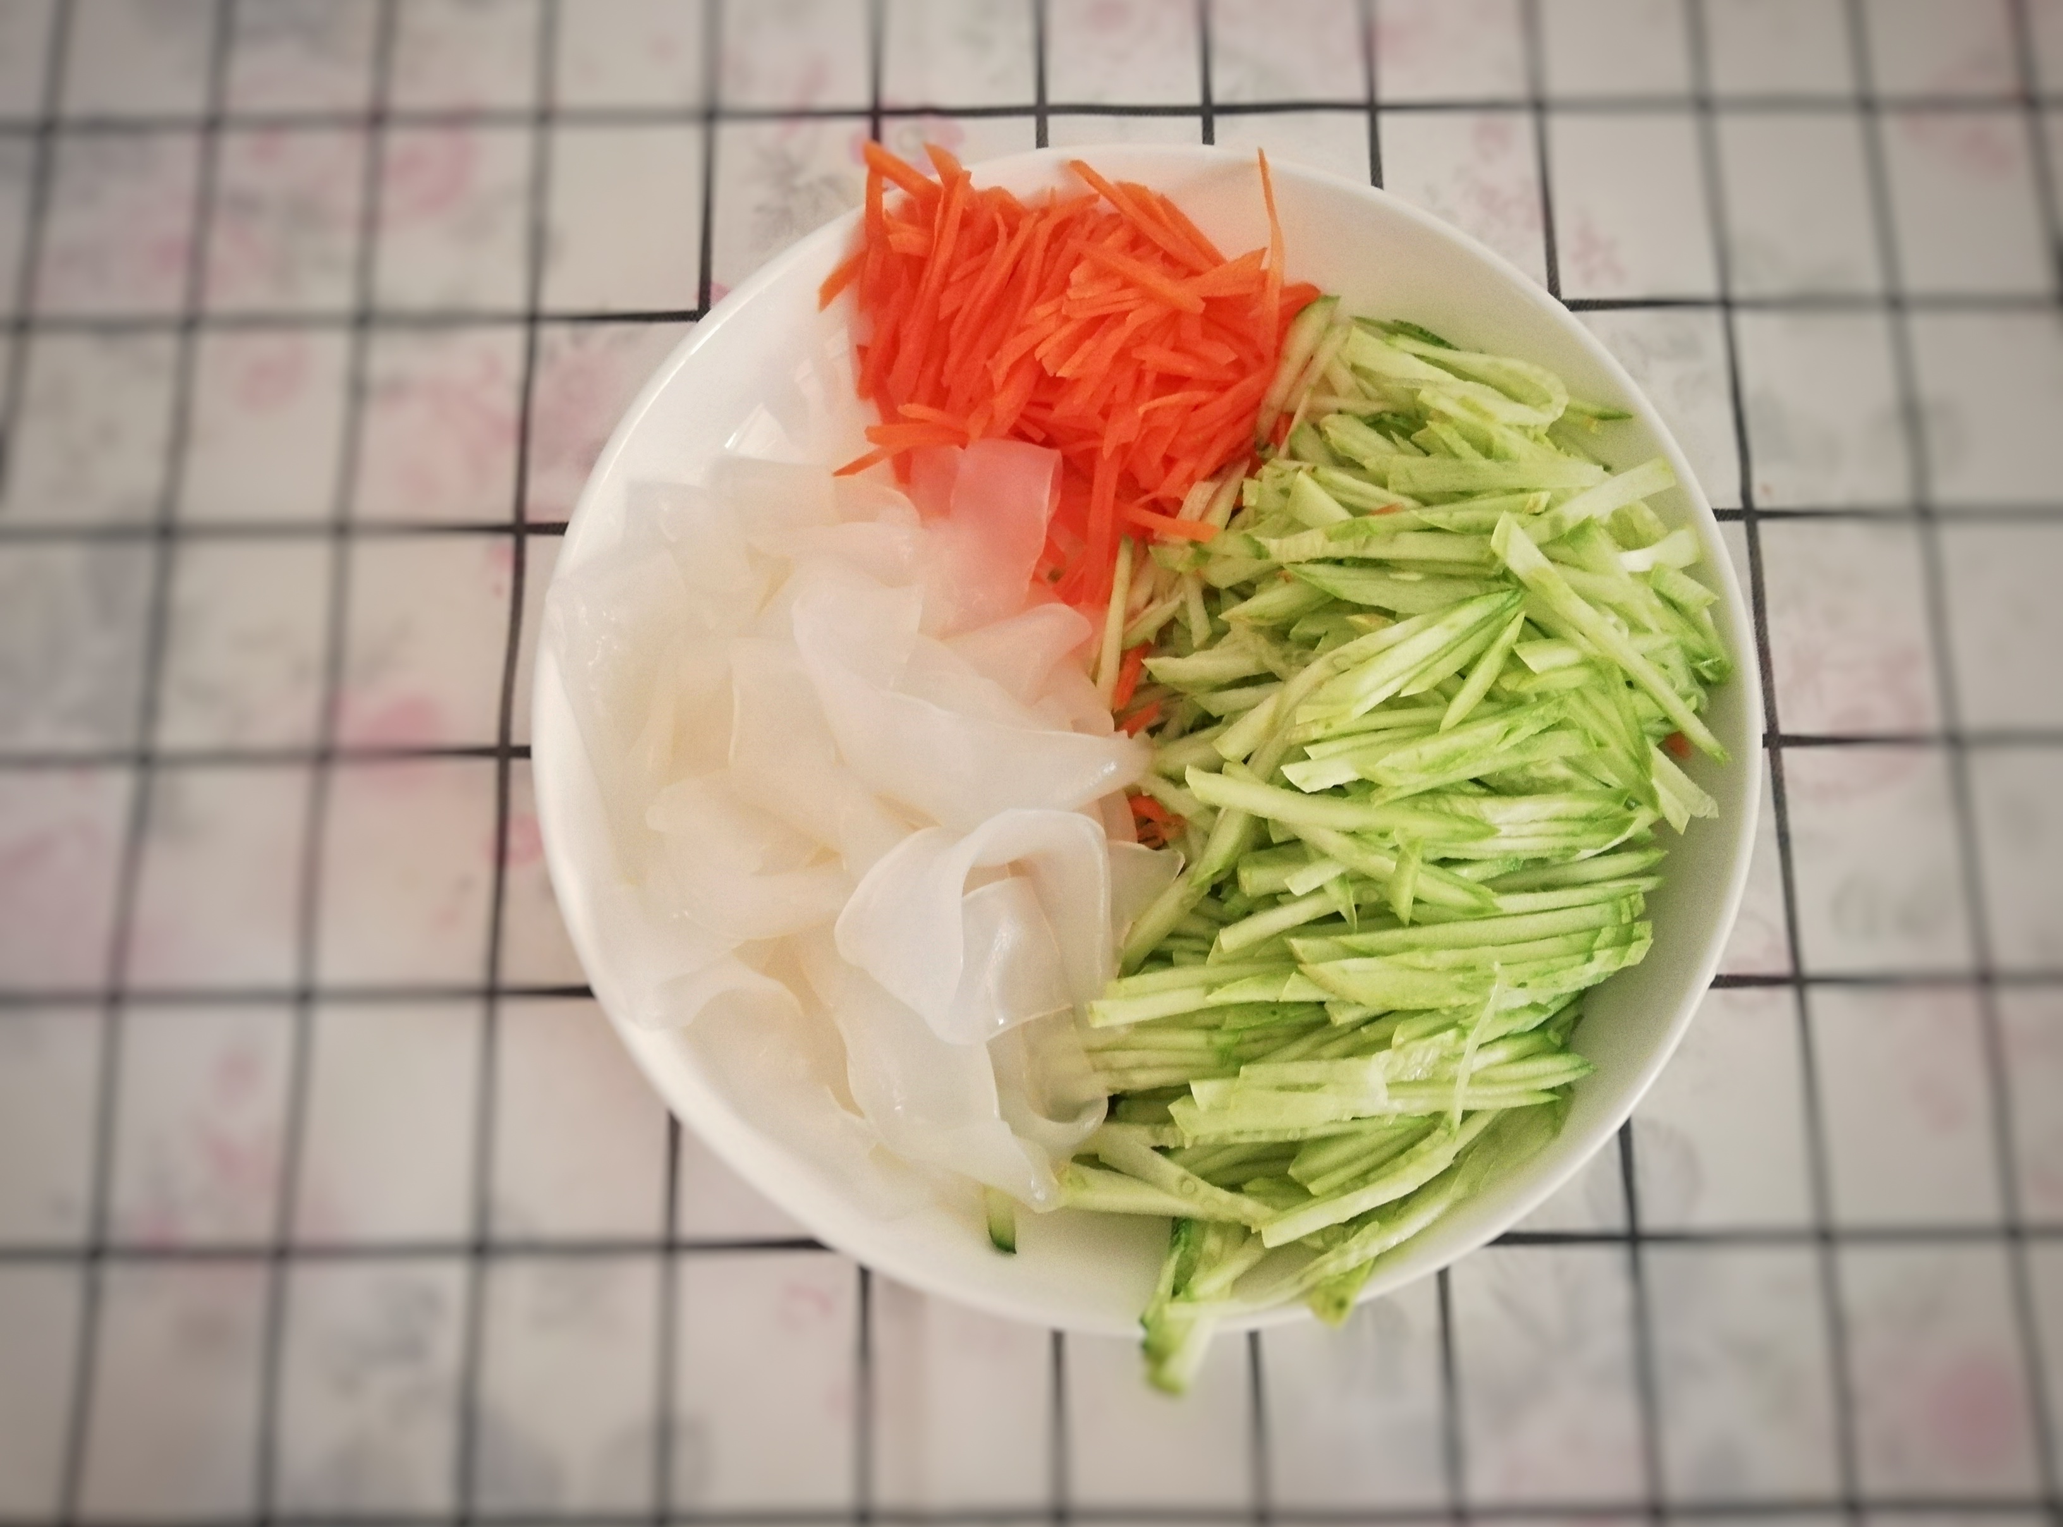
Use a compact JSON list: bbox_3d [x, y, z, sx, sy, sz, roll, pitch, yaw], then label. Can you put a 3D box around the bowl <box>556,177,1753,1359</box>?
[{"bbox_3d":[0.020,-0.006,0.304,0.216,0.060,0.216,0,79,0],"label":"bowl"}]

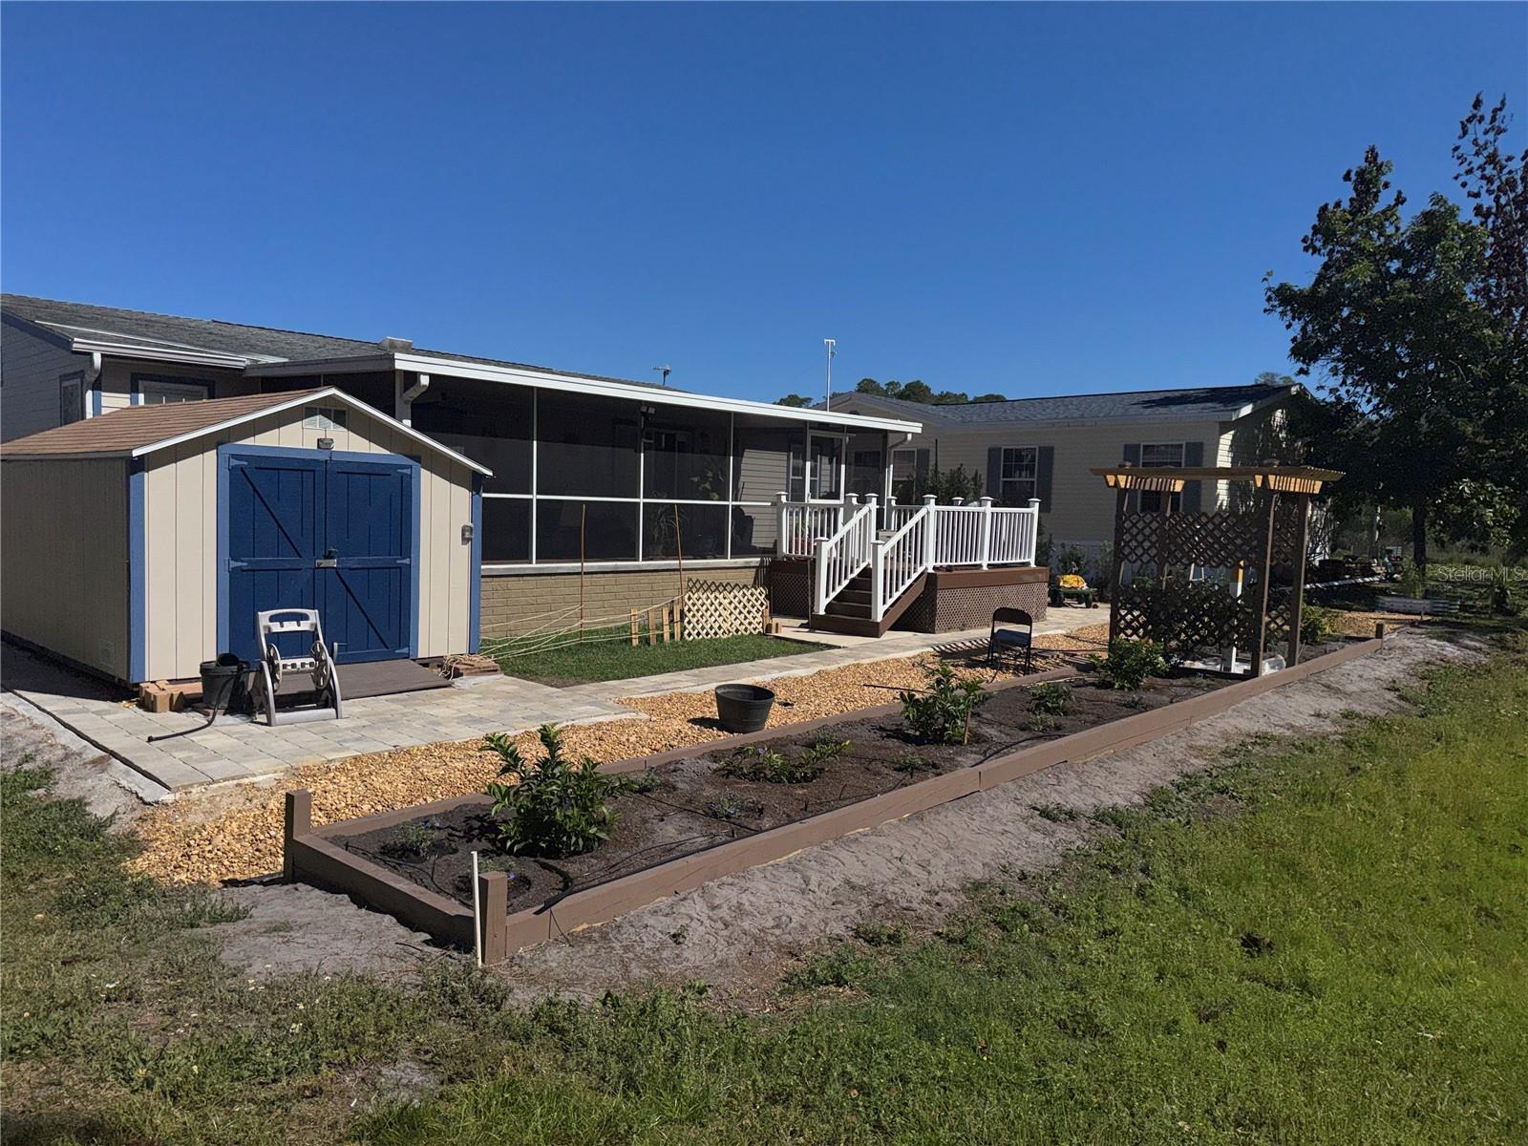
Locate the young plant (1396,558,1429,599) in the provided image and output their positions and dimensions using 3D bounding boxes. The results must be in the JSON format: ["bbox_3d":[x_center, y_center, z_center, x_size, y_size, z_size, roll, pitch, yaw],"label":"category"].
[{"bbox_3d":[13.277,0.110,21.700,0.650,0.830,0.650,5,5,37],"label":"young plant"}]

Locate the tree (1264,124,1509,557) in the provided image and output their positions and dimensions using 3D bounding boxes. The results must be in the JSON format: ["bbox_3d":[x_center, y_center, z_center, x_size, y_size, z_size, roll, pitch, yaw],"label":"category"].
[{"bbox_3d":[16.779,-5.668,28.500,6.300,12.000,6.300,5,5,37],"label":"tree"}]

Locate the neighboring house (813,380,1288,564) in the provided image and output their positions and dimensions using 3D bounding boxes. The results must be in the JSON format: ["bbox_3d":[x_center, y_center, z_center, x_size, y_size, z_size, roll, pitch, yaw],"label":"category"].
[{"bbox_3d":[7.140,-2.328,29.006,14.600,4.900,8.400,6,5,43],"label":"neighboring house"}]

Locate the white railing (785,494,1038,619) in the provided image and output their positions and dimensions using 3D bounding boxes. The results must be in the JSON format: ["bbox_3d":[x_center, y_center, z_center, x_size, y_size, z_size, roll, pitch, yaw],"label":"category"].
[{"bbox_3d":[1.852,-0.378,16.521,3.100,1.720,4.300,6,5,43],"label":"white railing"}]

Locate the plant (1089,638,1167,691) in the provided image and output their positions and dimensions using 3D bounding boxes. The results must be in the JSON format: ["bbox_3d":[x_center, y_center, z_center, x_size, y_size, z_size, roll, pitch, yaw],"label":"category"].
[{"bbox_3d":[3.591,0.907,10.450,0.730,0.500,0.680,5,5,37],"label":"plant"}]

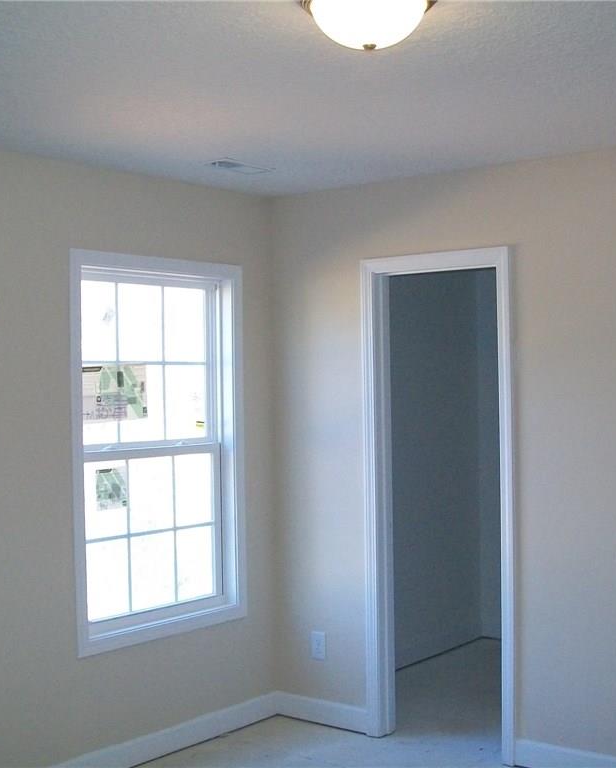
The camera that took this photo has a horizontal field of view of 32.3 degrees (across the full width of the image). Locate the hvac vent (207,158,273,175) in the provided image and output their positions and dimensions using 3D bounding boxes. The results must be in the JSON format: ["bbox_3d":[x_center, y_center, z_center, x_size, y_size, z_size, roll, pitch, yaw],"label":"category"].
[{"bbox_3d":[-0.273,-0.871,4.271,0.145,0.018,0.280,-1,0,39],"label":"hvac vent"}]

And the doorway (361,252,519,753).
[{"bbox_3d":[0.580,0.505,4.521,0.734,2.103,0.150,-1,0,39],"label":"doorway"}]

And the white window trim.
[{"bbox_3d":[-0.641,0.270,4.503,0.120,1.595,0.978,-1,0,39],"label":"white window trim"}]

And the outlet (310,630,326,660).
[{"bbox_3d":[0.048,1.194,4.864,0.074,0.119,0.010,-1,0,39],"label":"outlet"}]

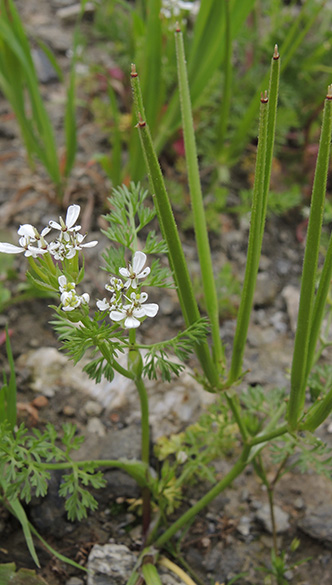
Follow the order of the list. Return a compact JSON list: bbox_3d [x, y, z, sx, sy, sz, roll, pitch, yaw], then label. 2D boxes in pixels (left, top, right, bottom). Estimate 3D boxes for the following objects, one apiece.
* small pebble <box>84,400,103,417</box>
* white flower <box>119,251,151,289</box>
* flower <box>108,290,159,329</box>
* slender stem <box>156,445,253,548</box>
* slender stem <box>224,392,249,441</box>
[{"bbox_3d":[-0.040,0.065,0.351,0.010,0.006,0.008,-6,38,-8],"label":"small pebble"},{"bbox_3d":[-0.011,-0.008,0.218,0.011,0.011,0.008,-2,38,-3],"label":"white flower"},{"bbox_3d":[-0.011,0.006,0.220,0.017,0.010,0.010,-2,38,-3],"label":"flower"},{"bbox_3d":[0.015,0.089,0.272,0.006,0.068,0.006,42,21,15],"label":"slender stem"},{"bbox_3d":[0.029,0.050,0.256,0.004,0.024,0.004,-23,20,1],"label":"slender stem"}]

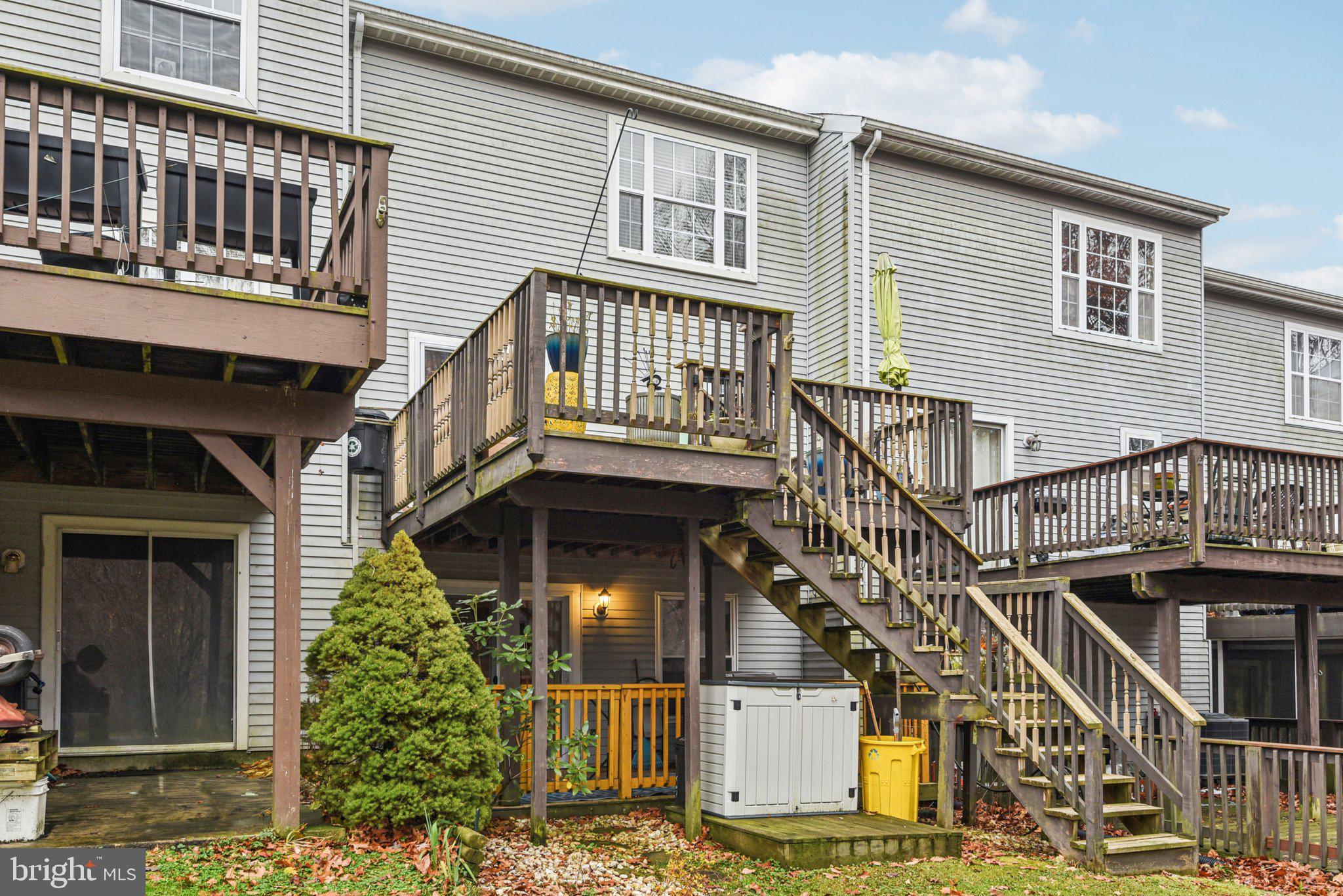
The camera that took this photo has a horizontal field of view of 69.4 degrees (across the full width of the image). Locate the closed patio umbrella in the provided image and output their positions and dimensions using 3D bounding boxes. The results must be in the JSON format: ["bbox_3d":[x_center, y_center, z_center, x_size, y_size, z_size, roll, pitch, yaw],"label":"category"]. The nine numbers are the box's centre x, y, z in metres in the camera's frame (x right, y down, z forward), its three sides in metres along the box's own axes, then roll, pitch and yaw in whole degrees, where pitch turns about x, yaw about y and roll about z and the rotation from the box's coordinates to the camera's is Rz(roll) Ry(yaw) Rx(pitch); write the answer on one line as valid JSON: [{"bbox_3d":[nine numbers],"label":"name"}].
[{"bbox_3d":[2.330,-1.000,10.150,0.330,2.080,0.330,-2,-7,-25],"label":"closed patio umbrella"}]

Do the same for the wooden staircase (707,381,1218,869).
[{"bbox_3d":[2.200,1.480,8.050,3.550,3.780,2.280,4,-9,-25],"label":"wooden staircase"}]

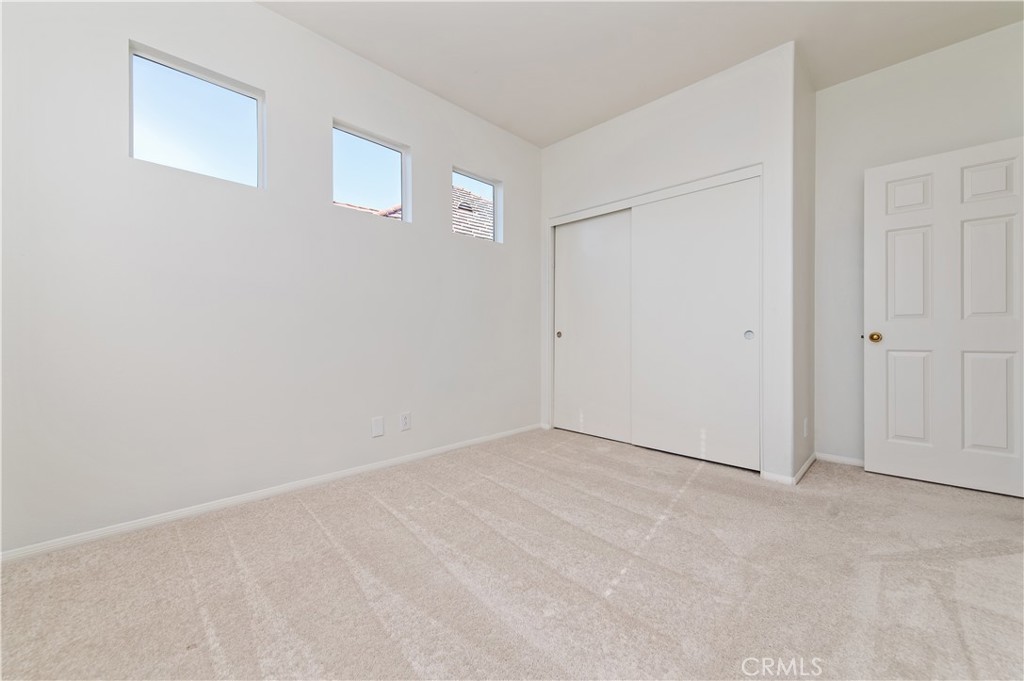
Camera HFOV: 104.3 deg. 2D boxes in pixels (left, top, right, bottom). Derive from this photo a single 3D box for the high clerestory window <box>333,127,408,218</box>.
[{"bbox_3d":[-0.976,-1.133,2.756,0.100,0.549,0.557,1,1,45],"label":"high clerestory window"}]

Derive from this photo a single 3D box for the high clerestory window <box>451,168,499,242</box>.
[{"bbox_3d":[-0.321,-1.139,3.414,0.100,0.549,0.557,1,1,45],"label":"high clerestory window"}]

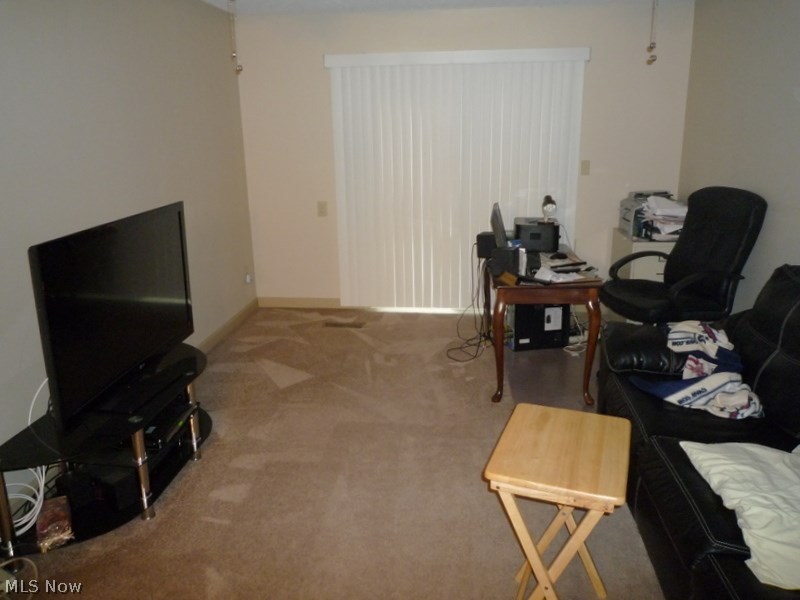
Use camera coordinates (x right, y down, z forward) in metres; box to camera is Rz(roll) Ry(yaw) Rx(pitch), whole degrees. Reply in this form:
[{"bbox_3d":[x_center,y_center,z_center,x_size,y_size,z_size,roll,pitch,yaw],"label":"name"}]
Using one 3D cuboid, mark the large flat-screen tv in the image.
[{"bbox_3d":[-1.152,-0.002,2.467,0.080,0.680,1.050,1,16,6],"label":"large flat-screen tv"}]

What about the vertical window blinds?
[{"bbox_3d":[0.442,-0.930,4.790,2.040,2.070,0.100,1,16,6],"label":"vertical window blinds"}]

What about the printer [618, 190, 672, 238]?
[{"bbox_3d":[1.961,-0.653,4.465,0.420,0.300,0.420,1,16,6],"label":"printer"}]

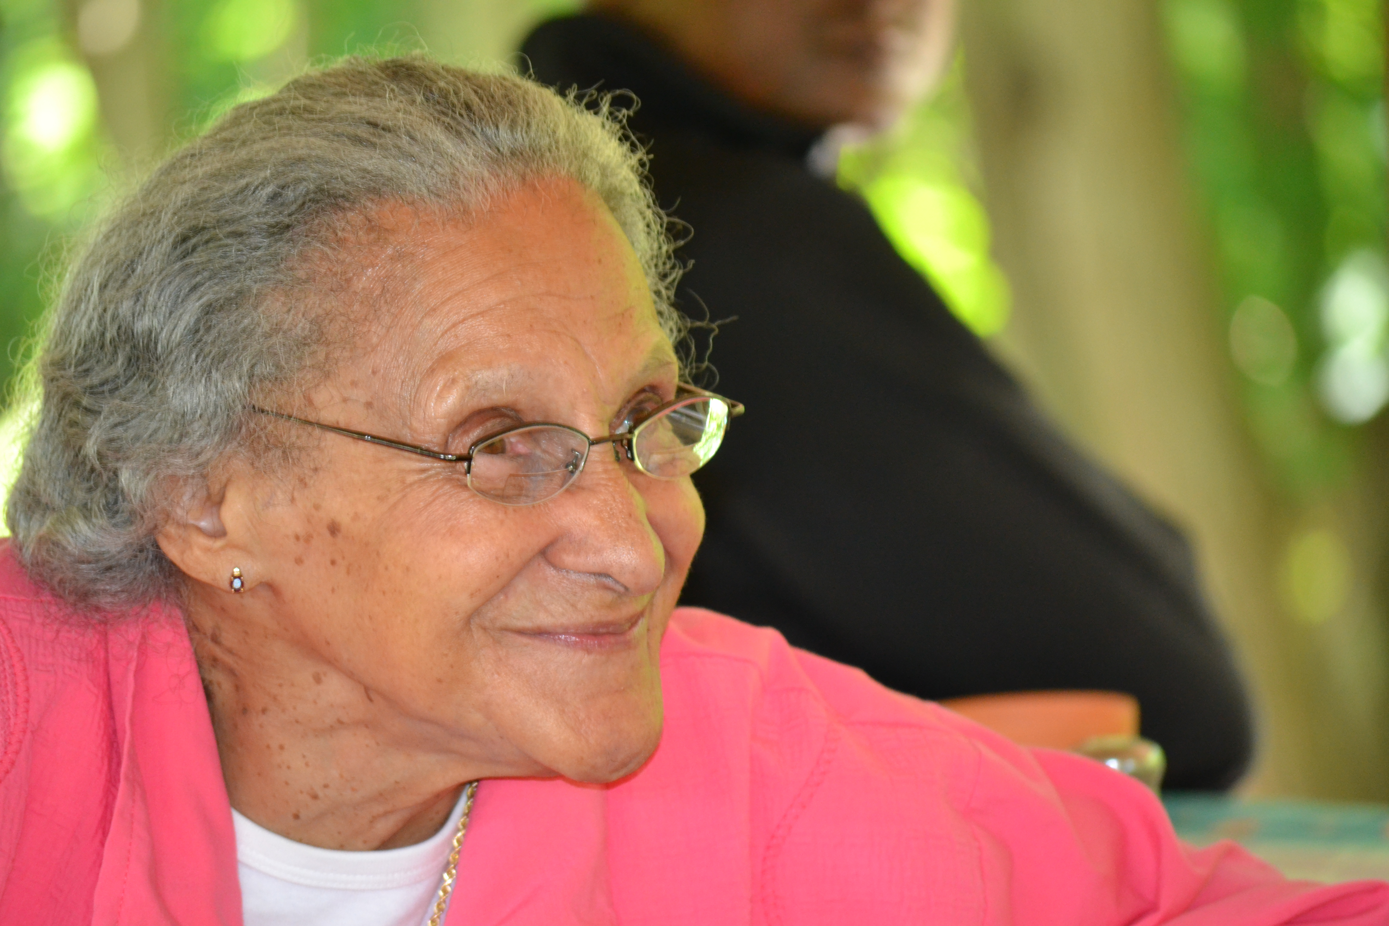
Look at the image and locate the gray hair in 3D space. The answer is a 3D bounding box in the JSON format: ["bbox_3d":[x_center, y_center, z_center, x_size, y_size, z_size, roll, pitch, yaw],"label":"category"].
[{"bbox_3d":[-0.107,-0.039,2.850,0.198,0.176,0.175,8,10,40],"label":"gray hair"}]

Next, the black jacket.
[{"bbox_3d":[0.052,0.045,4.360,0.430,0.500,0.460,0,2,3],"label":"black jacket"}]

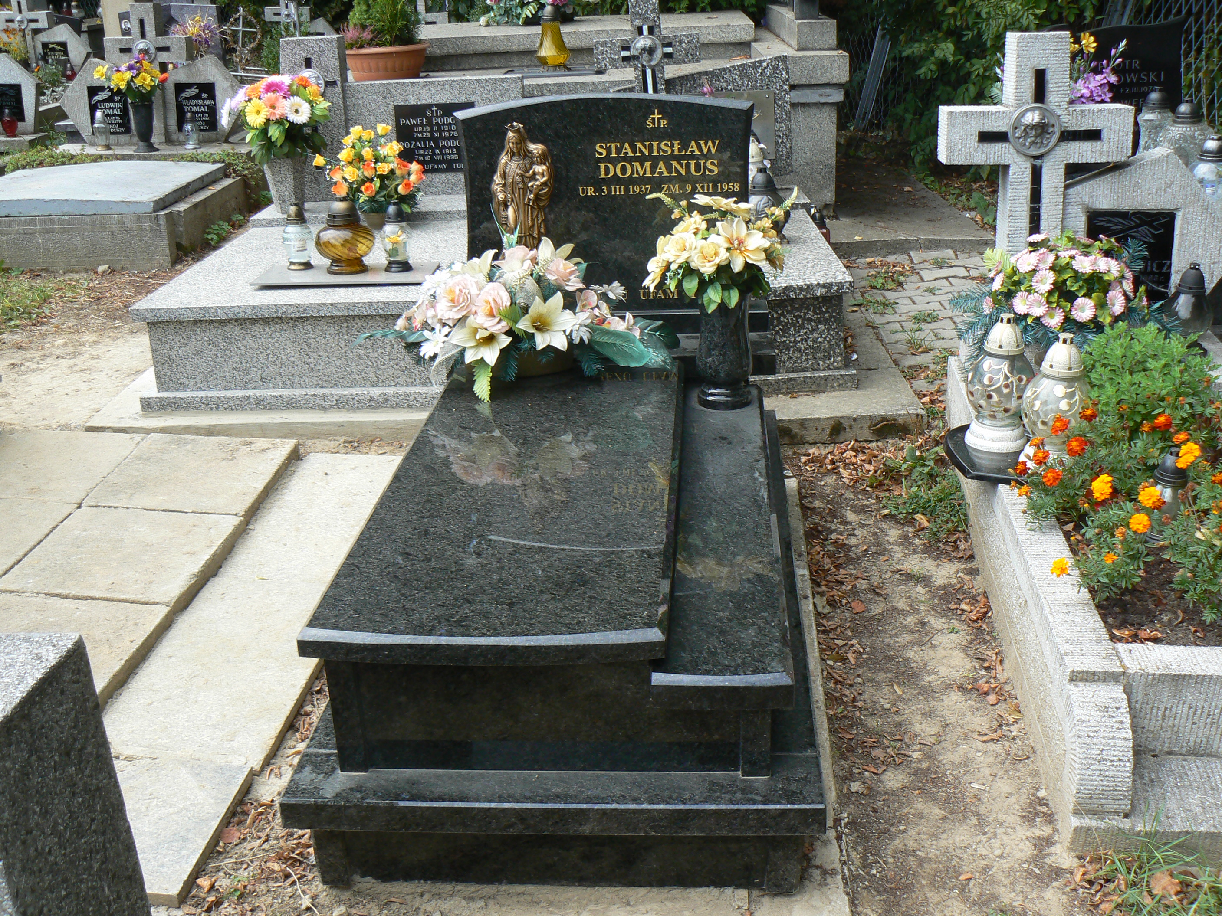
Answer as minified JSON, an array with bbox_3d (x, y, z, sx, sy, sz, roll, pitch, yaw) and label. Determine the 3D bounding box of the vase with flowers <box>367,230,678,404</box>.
[{"bbox_3d":[-0.238,-0.401,3.451,0.815,0.383,0.456,-1,22,5],"label":"vase with flowers"}]

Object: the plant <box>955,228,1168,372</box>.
[{"bbox_3d":[1.255,-0.449,3.566,0.582,0.330,0.427,-1,22,5],"label":"plant"}]

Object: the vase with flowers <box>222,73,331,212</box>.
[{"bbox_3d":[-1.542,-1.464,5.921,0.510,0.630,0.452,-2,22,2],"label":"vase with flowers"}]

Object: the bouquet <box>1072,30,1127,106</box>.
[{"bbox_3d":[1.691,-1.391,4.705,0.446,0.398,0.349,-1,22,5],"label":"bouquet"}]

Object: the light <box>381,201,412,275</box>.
[{"bbox_3d":[-0.814,-0.842,4.804,0.118,0.264,0.115,-2,22,2],"label":"light"}]

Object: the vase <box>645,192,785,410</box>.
[{"bbox_3d":[0.272,-0.418,3.340,0.367,0.562,0.329,-1,22,5],"label":"vase"}]

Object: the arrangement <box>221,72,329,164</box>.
[{"bbox_3d":[-1.548,-1.556,5.870,0.510,0.418,0.452,-2,22,2],"label":"arrangement"}]

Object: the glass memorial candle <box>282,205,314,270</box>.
[{"bbox_3d":[-1.149,-0.812,4.665,0.110,0.222,0.110,-1,22,5],"label":"glass memorial candle"}]

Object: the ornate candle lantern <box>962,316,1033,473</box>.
[{"bbox_3d":[0.950,-0.190,3.101,0.168,0.322,0.168,-1,22,5],"label":"ornate candle lantern"}]

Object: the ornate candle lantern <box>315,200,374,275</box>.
[{"bbox_3d":[-1.012,-0.845,4.831,0.227,0.269,0.227,-2,22,2],"label":"ornate candle lantern"}]

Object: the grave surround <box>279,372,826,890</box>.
[{"bbox_3d":[-0.040,0.196,3.086,0.955,0.562,1.932,-1,22,5],"label":"grave surround"}]

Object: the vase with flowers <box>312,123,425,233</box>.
[{"bbox_3d":[-1.079,-1.279,5.646,0.493,0.411,0.397,-2,22,2],"label":"vase with flowers"}]

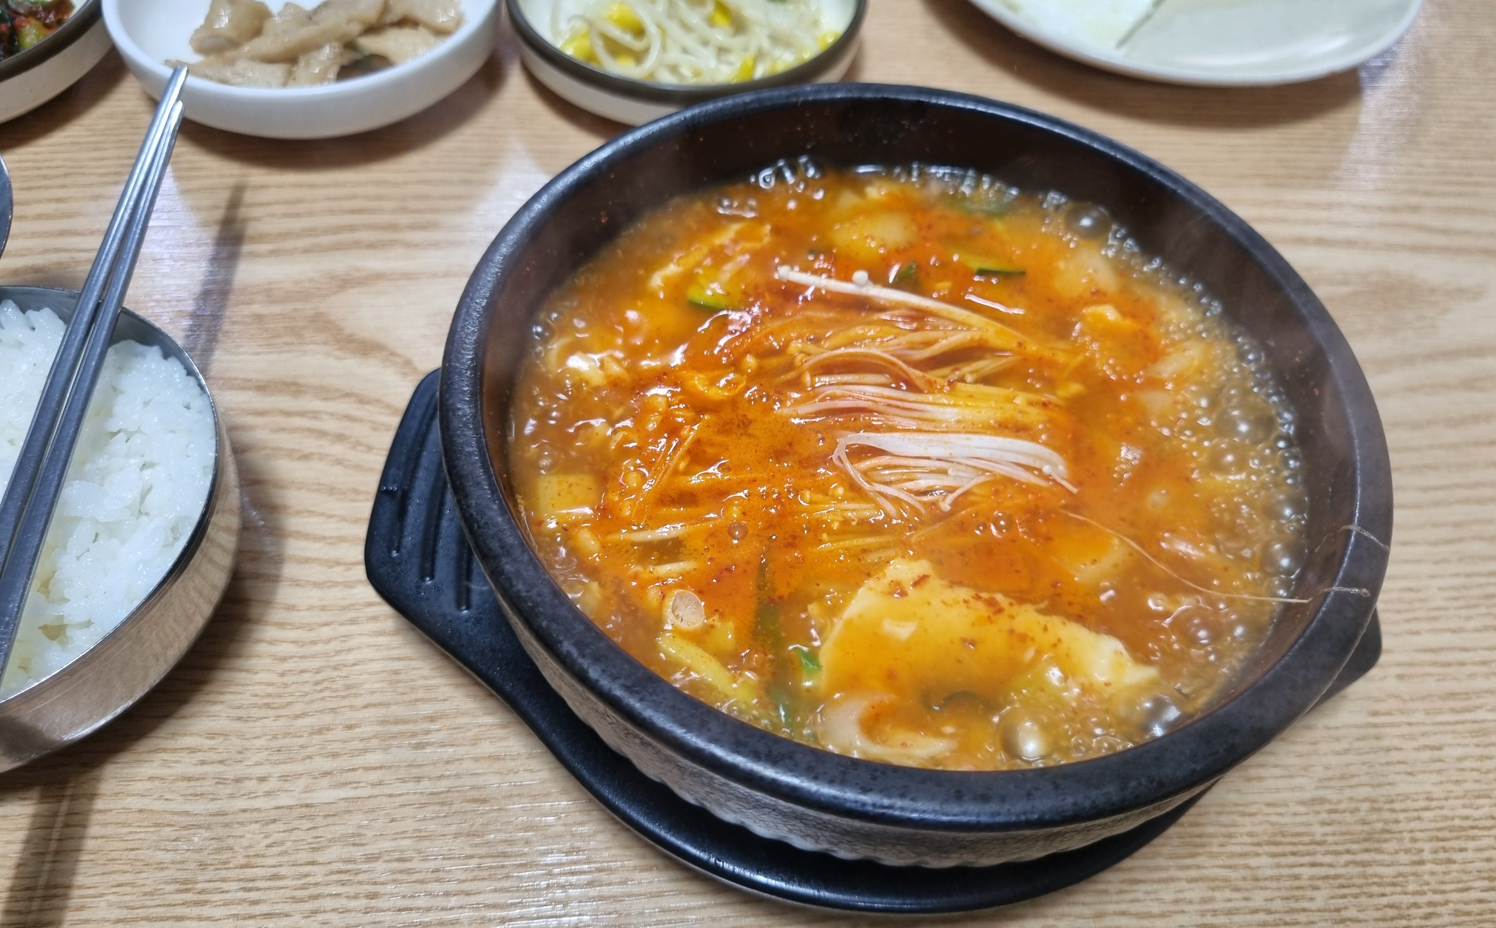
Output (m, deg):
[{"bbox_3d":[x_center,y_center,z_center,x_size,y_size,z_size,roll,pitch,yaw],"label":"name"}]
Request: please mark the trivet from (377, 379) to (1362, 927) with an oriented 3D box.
[{"bbox_3d":[0.029,0.017,0.264,0.229,0.018,0.175,5,53,0],"label":"trivet"}]

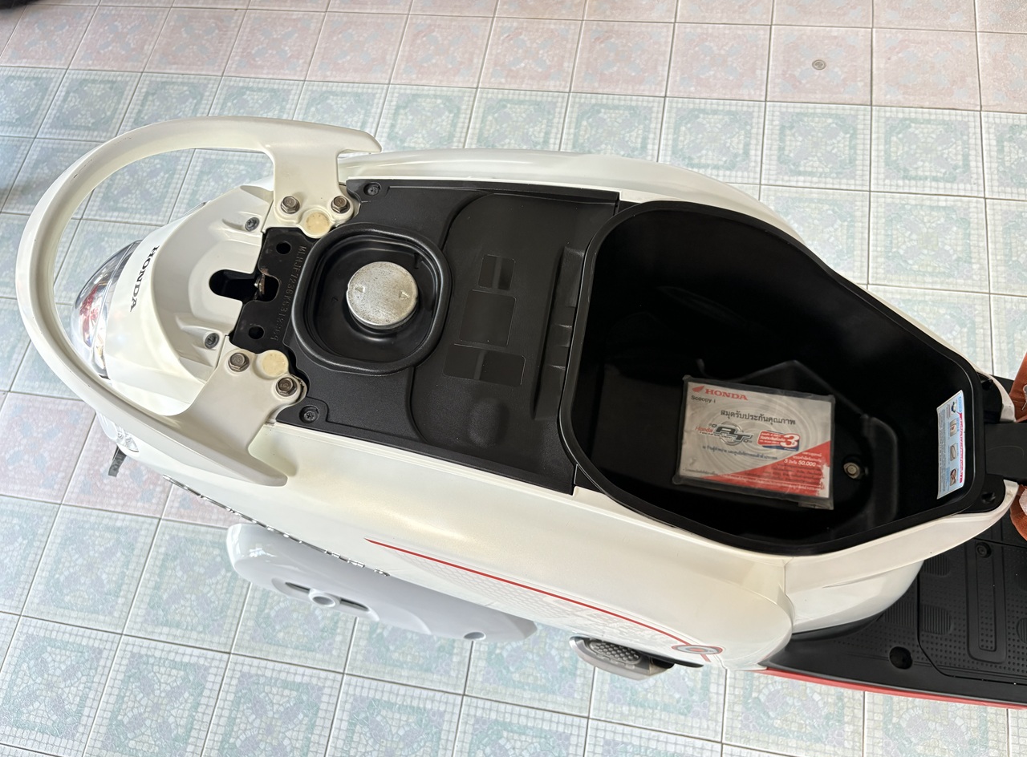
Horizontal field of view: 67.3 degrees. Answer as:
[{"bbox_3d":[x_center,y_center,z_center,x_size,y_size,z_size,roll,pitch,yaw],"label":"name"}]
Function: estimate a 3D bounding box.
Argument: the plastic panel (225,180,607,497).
[{"bbox_3d":[-0.085,-0.060,0.712,0.335,0.065,0.300,7,69,10],"label":"plastic panel"}]

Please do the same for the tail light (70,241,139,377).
[{"bbox_3d":[-0.447,-0.072,0.856,0.105,0.110,0.175,7,69,10],"label":"tail light"}]

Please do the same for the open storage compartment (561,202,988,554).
[{"bbox_3d":[0.269,0.029,0.779,0.410,0.250,0.325,9,70,3],"label":"open storage compartment"}]

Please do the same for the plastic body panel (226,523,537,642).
[{"bbox_3d":[-0.160,0.248,0.948,0.370,0.140,0.085,14,70,2],"label":"plastic body panel"}]

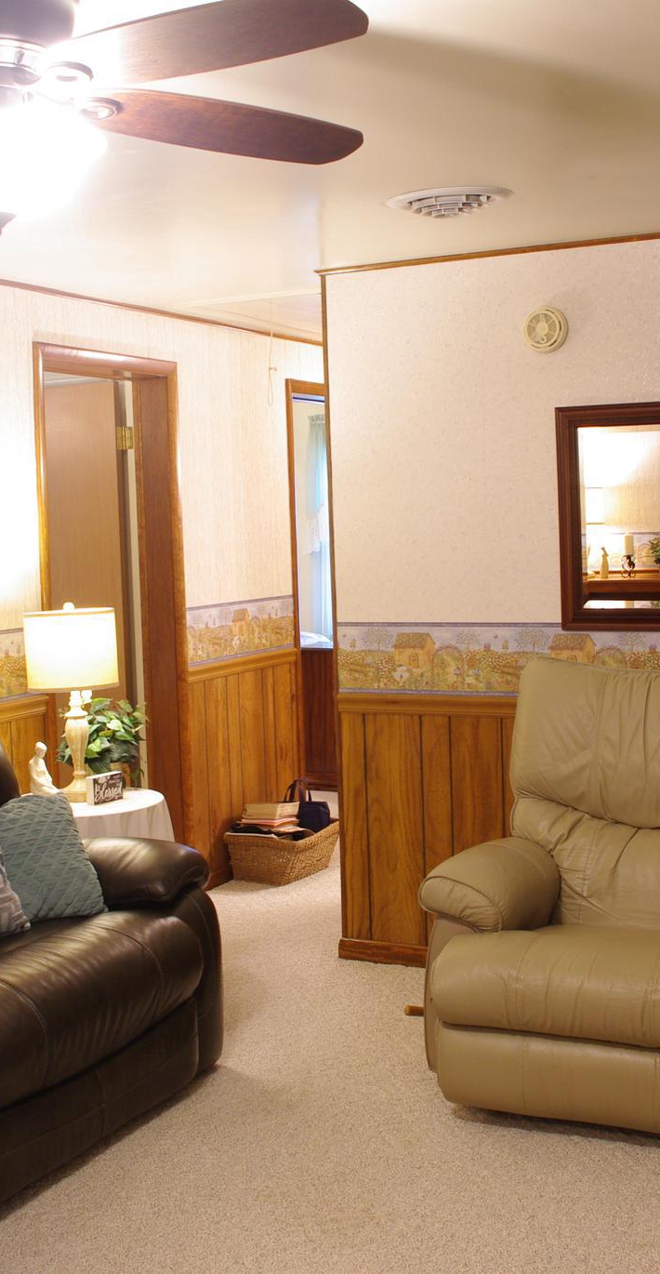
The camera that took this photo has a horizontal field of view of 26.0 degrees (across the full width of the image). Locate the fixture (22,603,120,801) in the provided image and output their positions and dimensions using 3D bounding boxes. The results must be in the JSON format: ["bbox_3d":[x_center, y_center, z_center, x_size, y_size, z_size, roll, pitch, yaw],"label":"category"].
[{"bbox_3d":[-0.820,0.205,4.556,0.300,0.635,0.300,-2,5,0],"label":"fixture"}]

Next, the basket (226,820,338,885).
[{"bbox_3d":[-0.176,0.913,6.094,0.340,0.200,0.440,0,5,28],"label":"basket"}]

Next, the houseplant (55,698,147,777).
[{"bbox_3d":[-0.736,0.348,4.653,0.280,0.310,0.290,-2,5,0],"label":"houseplant"}]

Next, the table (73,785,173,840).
[{"bbox_3d":[-0.766,0.841,4.571,0.540,0.635,0.540,0,5,28],"label":"table"}]

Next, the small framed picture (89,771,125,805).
[{"bbox_3d":[-0.710,0.478,4.522,0.030,0.090,0.112,2,6,44],"label":"small framed picture"}]

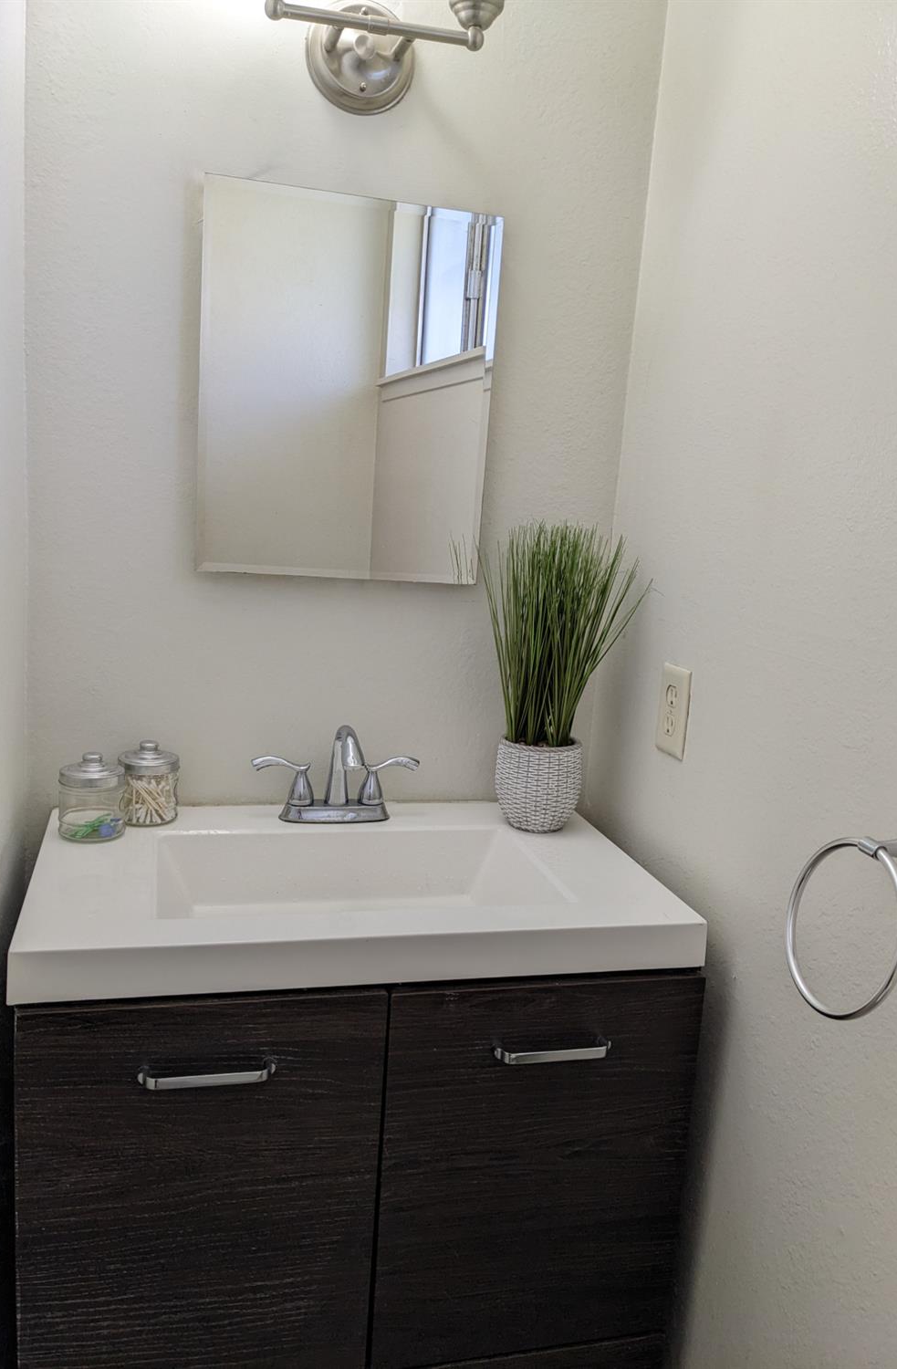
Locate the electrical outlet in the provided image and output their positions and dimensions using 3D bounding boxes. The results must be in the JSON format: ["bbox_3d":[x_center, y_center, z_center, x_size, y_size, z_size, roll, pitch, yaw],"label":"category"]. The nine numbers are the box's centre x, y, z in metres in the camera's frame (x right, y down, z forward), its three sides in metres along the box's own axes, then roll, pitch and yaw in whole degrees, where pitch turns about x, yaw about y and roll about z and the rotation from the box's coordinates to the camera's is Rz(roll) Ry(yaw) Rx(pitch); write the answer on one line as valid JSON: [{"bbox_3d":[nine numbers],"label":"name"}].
[{"bbox_3d":[0.296,0.035,1.415,0.008,0.117,0.076,1,10,-15],"label":"electrical outlet"}]

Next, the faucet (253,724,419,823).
[{"bbox_3d":[-0.145,0.125,1.477,0.240,0.148,0.147,1,10,-15],"label":"faucet"}]

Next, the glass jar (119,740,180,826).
[{"bbox_3d":[-0.410,0.132,1.462,0.081,0.105,0.081,1,10,-15],"label":"glass jar"}]

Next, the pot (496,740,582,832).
[{"bbox_3d":[0.133,0.144,1.548,0.127,0.122,0.127,4,10,-1],"label":"pot"}]

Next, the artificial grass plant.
[{"bbox_3d":[0.152,-0.067,1.506,0.240,0.325,0.225,1,10,-15],"label":"artificial grass plant"}]

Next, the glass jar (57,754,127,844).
[{"bbox_3d":[-0.464,0.141,1.393,0.083,0.104,0.083,1,10,-15],"label":"glass jar"}]

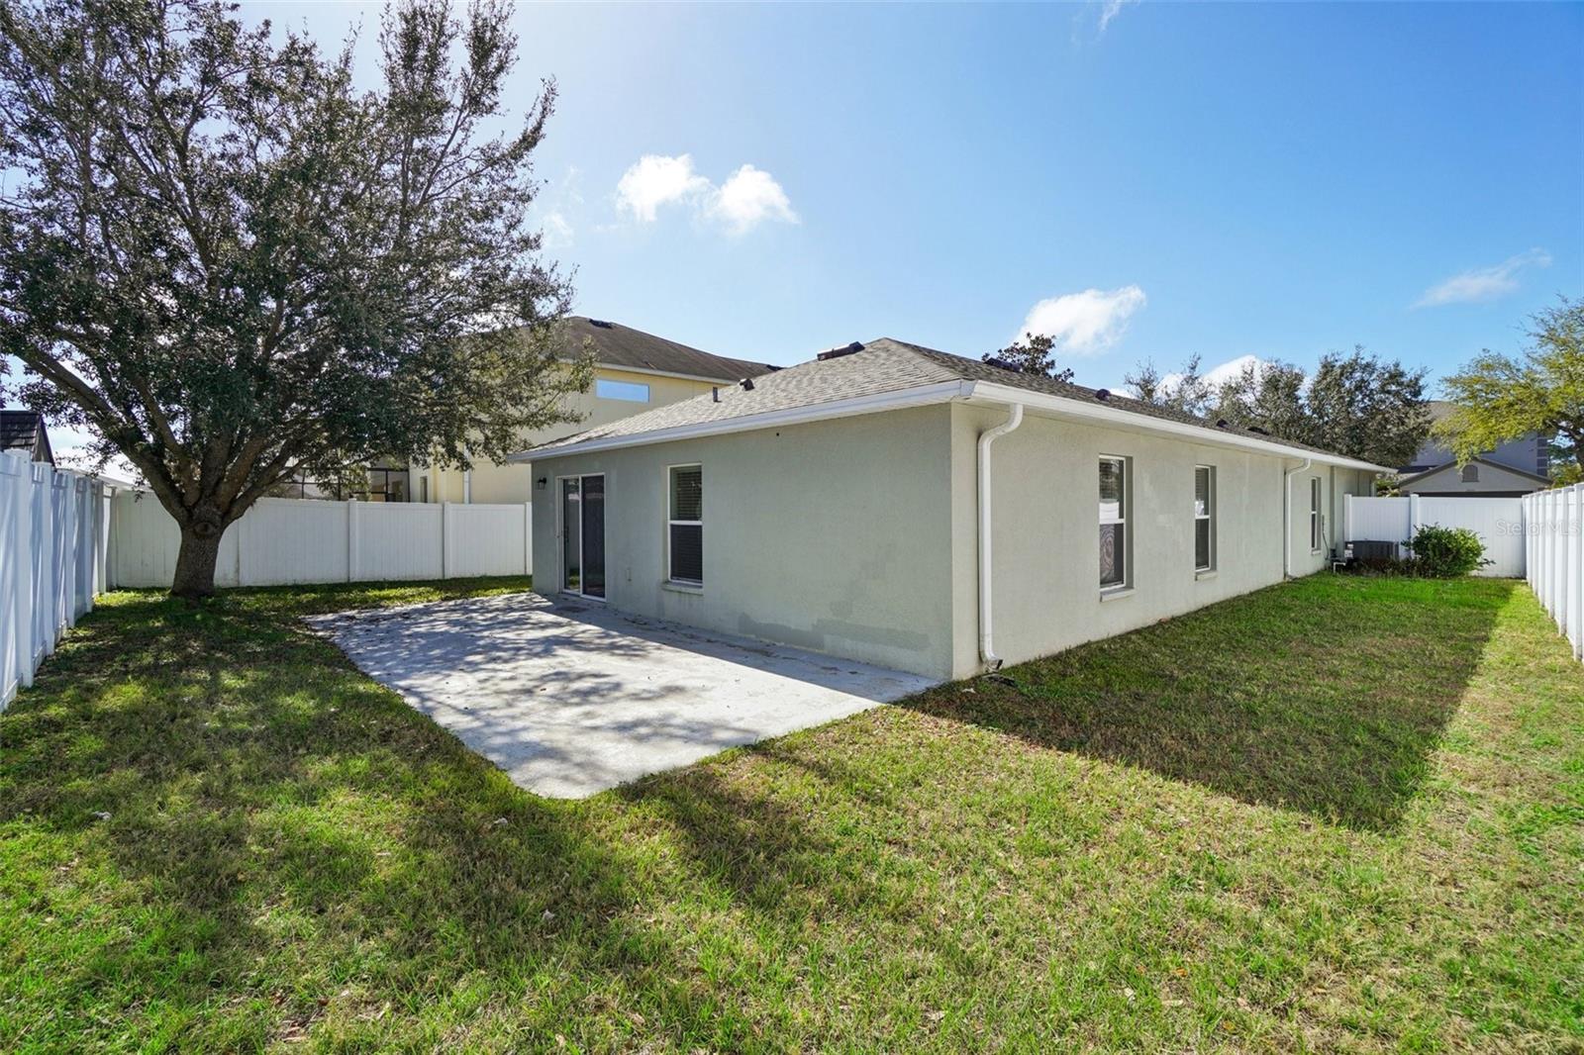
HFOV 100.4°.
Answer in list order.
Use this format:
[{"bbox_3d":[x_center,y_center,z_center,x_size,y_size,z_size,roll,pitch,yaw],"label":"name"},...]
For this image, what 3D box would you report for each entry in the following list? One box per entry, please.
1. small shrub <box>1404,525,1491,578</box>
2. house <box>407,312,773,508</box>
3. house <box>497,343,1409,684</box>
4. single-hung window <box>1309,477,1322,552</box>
[{"bbox_3d":[14.410,0.545,14.535,1.300,1.160,1.300,-2,3,-41],"label":"small shrub"},{"bbox_3d":[-5.338,-3.464,26.180,18.100,8.500,11.600,-2,3,-41],"label":"house"},{"bbox_3d":[6.586,-1.385,16.641,23.284,4.681,10.472,-2,3,-41],"label":"house"},{"bbox_3d":[11.777,-0.311,14.915,0.940,1.600,0.120,-2,3,-41],"label":"single-hung window"}]

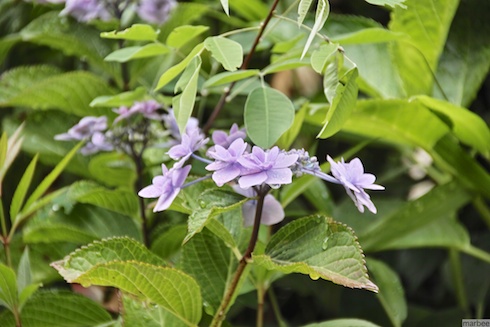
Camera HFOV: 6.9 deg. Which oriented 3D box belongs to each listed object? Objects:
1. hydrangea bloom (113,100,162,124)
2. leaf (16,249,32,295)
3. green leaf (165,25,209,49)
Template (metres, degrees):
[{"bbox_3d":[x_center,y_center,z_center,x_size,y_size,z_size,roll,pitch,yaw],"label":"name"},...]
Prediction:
[{"bbox_3d":[-0.083,-0.039,3.140,0.038,0.018,0.034,0,10,0],"label":"hydrangea bloom"},{"bbox_3d":[-0.159,0.078,2.950,0.012,0.033,0.012,0,10,0],"label":"leaf"},{"bbox_3d":[-0.042,-0.092,2.960,0.030,0.017,0.020,0,10,0],"label":"green leaf"}]

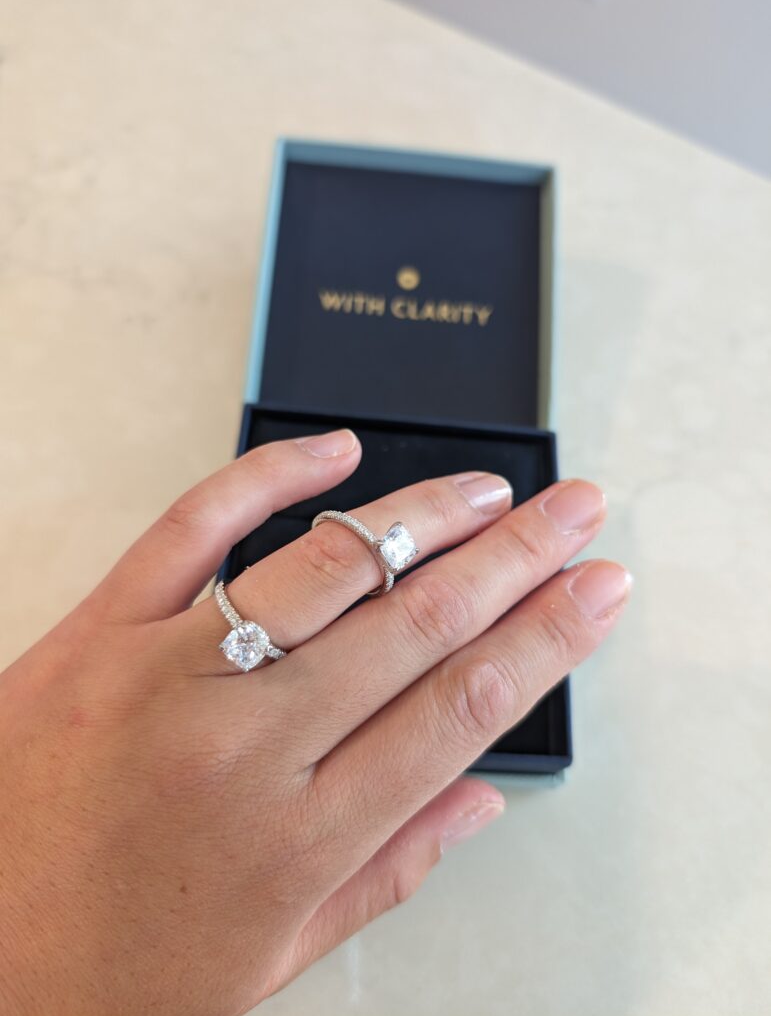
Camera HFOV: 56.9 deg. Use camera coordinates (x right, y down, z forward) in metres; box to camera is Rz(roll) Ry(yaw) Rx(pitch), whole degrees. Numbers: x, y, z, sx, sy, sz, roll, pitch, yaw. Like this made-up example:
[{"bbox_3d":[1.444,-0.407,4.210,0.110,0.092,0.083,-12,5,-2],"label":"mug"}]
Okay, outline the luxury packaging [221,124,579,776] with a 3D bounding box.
[{"bbox_3d":[0.004,-0.024,0.216,0.092,0.035,0.192,5,69,-2],"label":"luxury packaging"}]

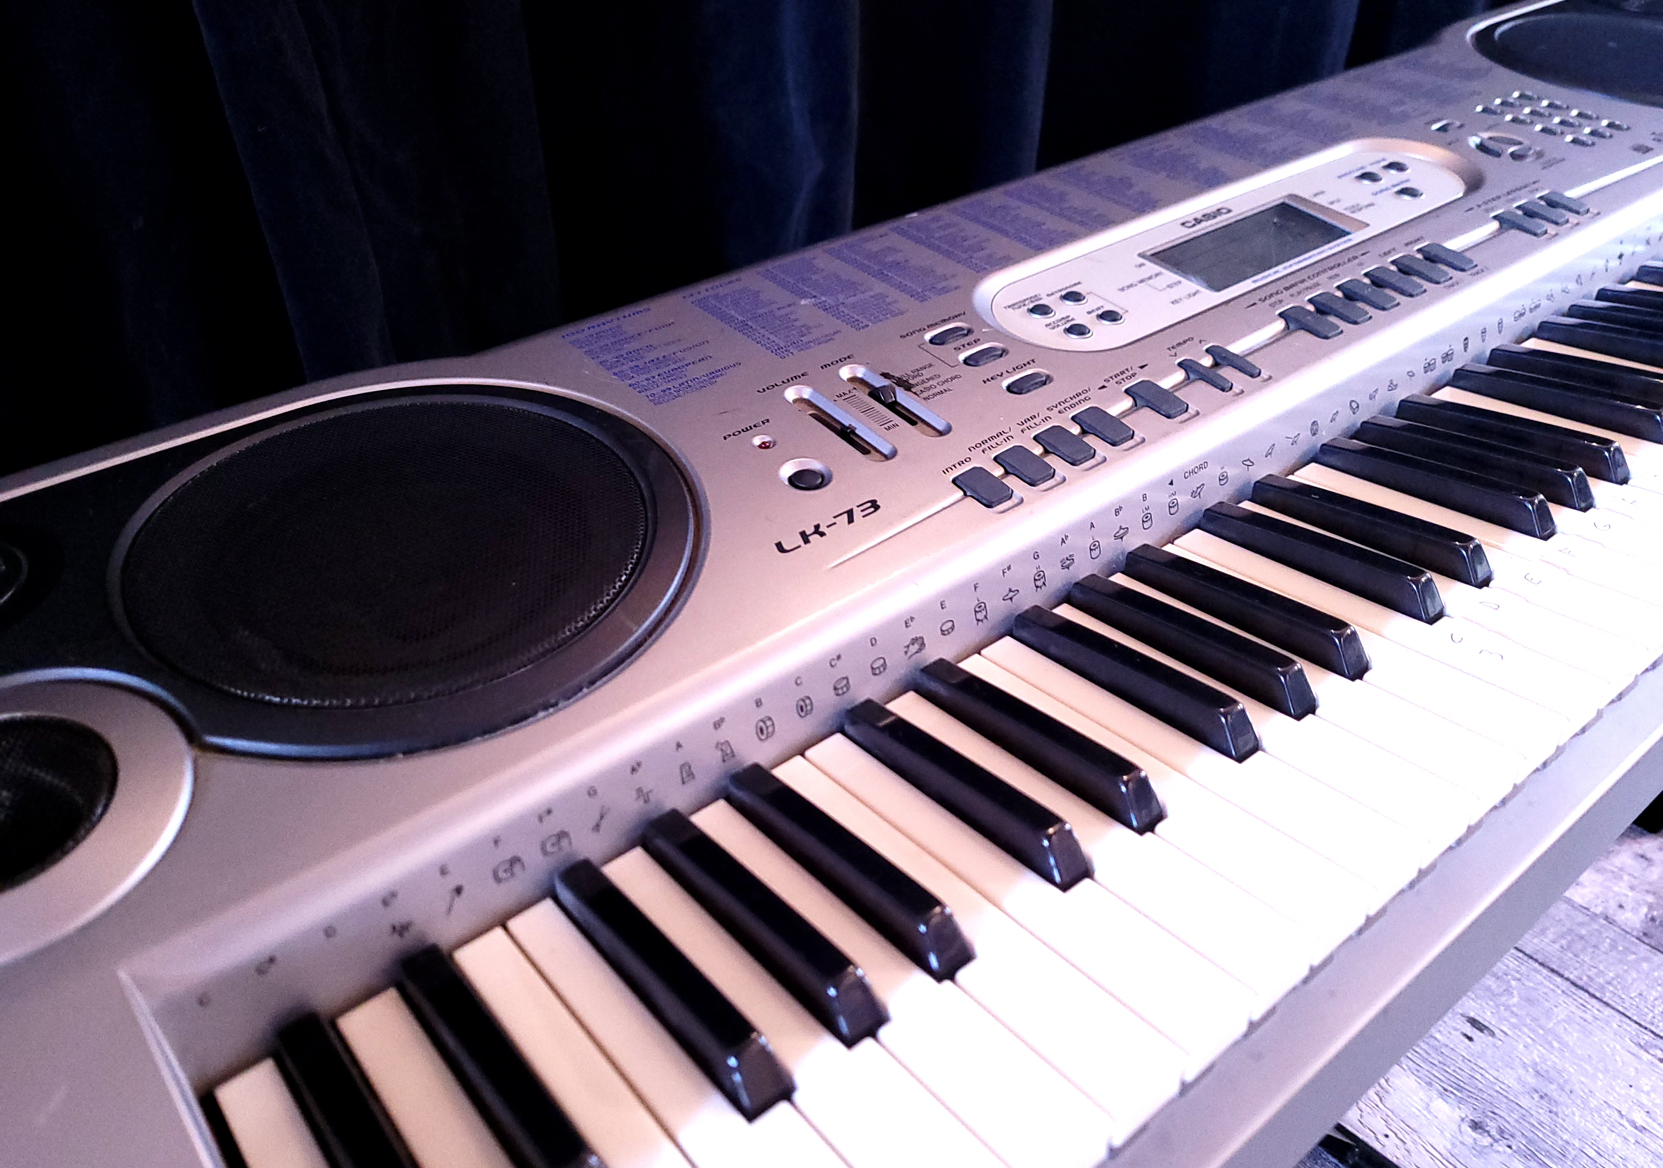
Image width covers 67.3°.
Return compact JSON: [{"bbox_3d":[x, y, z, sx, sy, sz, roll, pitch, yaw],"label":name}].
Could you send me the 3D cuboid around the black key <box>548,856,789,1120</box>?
[{"bbox_3d":[-0.039,0.089,0.291,0.011,0.012,0.087,-26,38,-29],"label":"black key"}]

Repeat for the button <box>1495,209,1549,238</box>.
[{"bbox_3d":[0.325,-0.170,0.588,0.013,0.004,0.020,-26,48,-29],"label":"button"}]

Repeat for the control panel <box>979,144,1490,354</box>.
[{"bbox_3d":[0.196,-0.161,0.578,0.325,0.011,0.083,-26,48,-29],"label":"control panel"}]

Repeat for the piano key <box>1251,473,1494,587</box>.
[{"bbox_3d":[0.186,-0.021,0.433,0.011,0.012,0.087,-26,38,-29],"label":"piano key"}]

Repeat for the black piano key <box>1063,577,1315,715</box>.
[{"bbox_3d":[0.109,0.016,0.385,0.010,0.013,0.088,-26,38,-30],"label":"black piano key"}]

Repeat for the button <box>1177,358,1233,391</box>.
[{"bbox_3d":[0.141,-0.080,0.472,0.007,0.004,0.021,-26,48,-29],"label":"button"}]

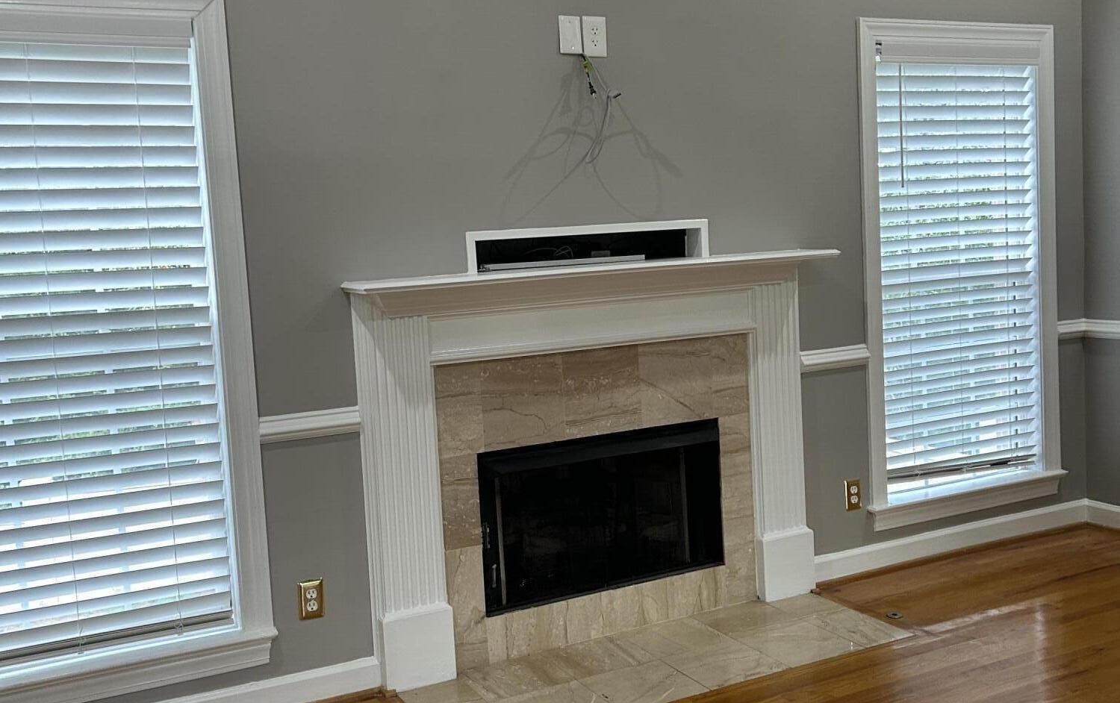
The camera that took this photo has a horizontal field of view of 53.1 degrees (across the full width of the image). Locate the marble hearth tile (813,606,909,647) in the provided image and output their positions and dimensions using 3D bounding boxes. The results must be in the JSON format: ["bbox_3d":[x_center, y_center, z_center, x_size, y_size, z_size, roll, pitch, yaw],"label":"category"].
[{"bbox_3d":[1.037,0.966,3.889,0.203,0.013,0.309,-6,7,-26],"label":"marble hearth tile"}]

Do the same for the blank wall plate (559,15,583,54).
[{"bbox_3d":[0.039,-1.041,3.689,0.080,0.119,0.010,-6,7,-26],"label":"blank wall plate"}]

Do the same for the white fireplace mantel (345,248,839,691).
[{"bbox_3d":[0.201,0.358,3.818,1.765,1.307,0.209,-6,7,-26],"label":"white fireplace mantel"}]

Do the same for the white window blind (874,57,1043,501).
[{"bbox_3d":[1.653,-0.345,4.651,0.880,1.754,0.062,-6,7,-26],"label":"white window blind"}]

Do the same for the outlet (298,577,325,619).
[{"bbox_3d":[-0.756,0.759,3.426,0.073,0.117,0.010,-6,7,-26],"label":"outlet"}]

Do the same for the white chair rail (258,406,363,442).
[{"bbox_3d":[-0.747,0.221,3.380,0.296,0.077,0.026,-6,7,-26],"label":"white chair rail"}]

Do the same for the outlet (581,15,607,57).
[{"bbox_3d":[0.121,-1.063,3.784,0.087,0.131,0.008,-6,7,-26],"label":"outlet"}]

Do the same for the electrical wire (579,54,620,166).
[{"bbox_3d":[0.135,-0.810,3.759,0.123,0.356,0.099,-6,7,-26],"label":"electrical wire"}]

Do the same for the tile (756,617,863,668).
[{"bbox_3d":[0.794,0.972,3.714,0.300,0.012,0.303,-6,7,-26],"label":"tile"}]

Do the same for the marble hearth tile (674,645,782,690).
[{"bbox_3d":[0.525,1.001,3.581,0.300,0.012,0.303,-6,7,-26],"label":"marble hearth tile"}]

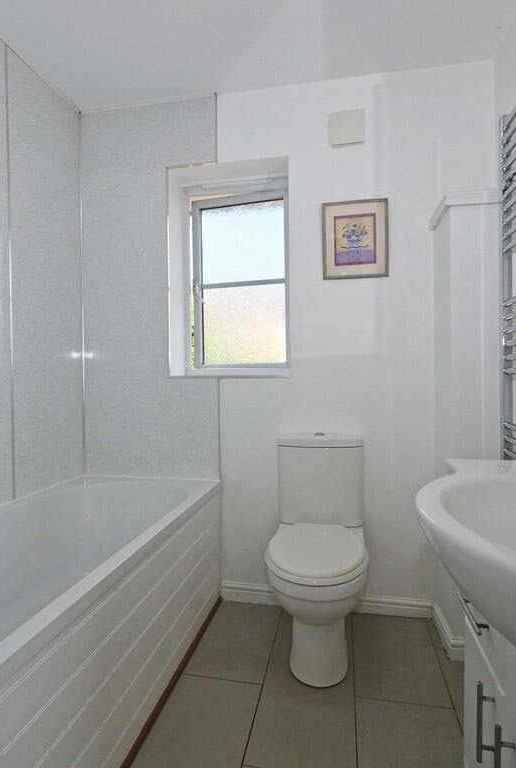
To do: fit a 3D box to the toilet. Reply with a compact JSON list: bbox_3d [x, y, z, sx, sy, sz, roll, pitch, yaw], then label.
[{"bbox_3d":[0.227,0.618,1.557,0.362,0.786,0.590,0,1,11],"label":"toilet"}]

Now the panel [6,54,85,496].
[{"bbox_3d":[-0.905,-0.430,1.810,0.015,1.750,0.460,0,1,12],"label":"panel"}]

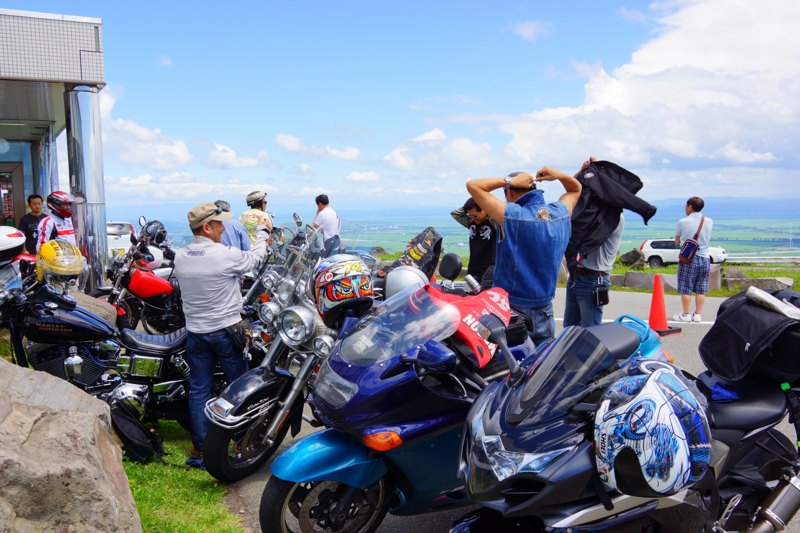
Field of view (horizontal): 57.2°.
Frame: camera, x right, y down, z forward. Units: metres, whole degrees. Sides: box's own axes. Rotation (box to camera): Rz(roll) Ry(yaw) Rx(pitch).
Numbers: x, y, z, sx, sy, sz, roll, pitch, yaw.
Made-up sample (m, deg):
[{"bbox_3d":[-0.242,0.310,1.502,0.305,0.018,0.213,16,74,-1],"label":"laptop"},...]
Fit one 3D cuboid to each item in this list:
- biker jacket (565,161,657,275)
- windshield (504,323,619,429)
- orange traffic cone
[{"bbox_3d":[1.766,-0.403,6.150,0.720,0.930,0.500,-3,5,-20],"label":"biker jacket"},{"bbox_3d":[0.539,0.368,2.430,0.330,0.310,0.360,-2,5,-22],"label":"windshield"},{"bbox_3d":[3.103,0.460,8.750,0.380,0.700,0.380,-3,6,-30],"label":"orange traffic cone"}]

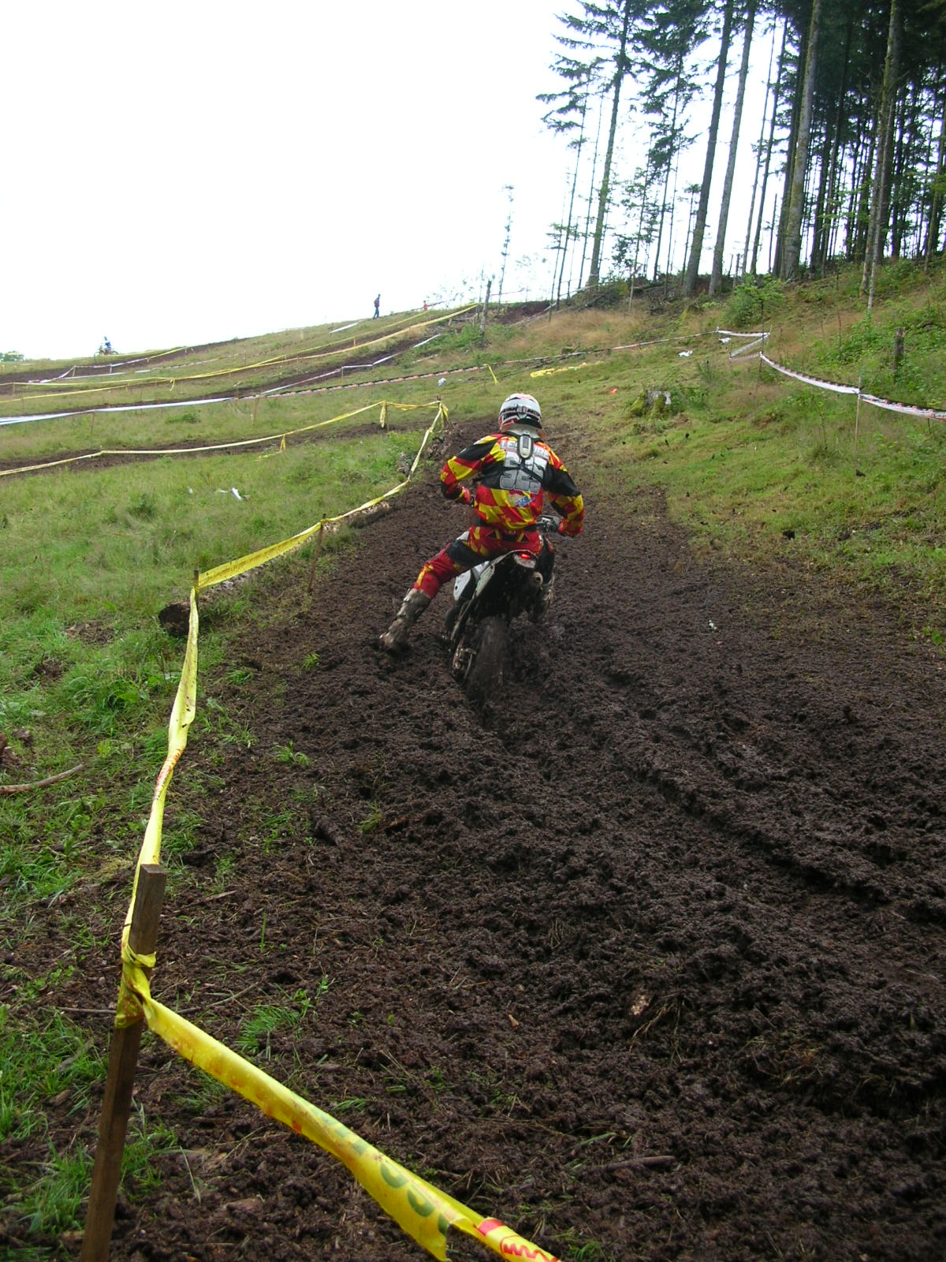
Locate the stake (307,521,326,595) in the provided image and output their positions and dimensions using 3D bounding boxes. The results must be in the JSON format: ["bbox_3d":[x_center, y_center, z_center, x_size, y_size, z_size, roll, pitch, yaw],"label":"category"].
[{"bbox_3d":[-1.573,-0.757,12.800,0.035,0.770,0.035,12,-2,0],"label":"stake"}]

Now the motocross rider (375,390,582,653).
[{"bbox_3d":[0.100,-0.660,7.950,1.120,1.660,0.900,7,0,-12],"label":"motocross rider"}]

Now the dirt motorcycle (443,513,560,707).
[{"bbox_3d":[0.102,-0.204,8.401,0.800,1.200,2.100,14,6,-8],"label":"dirt motorcycle"}]

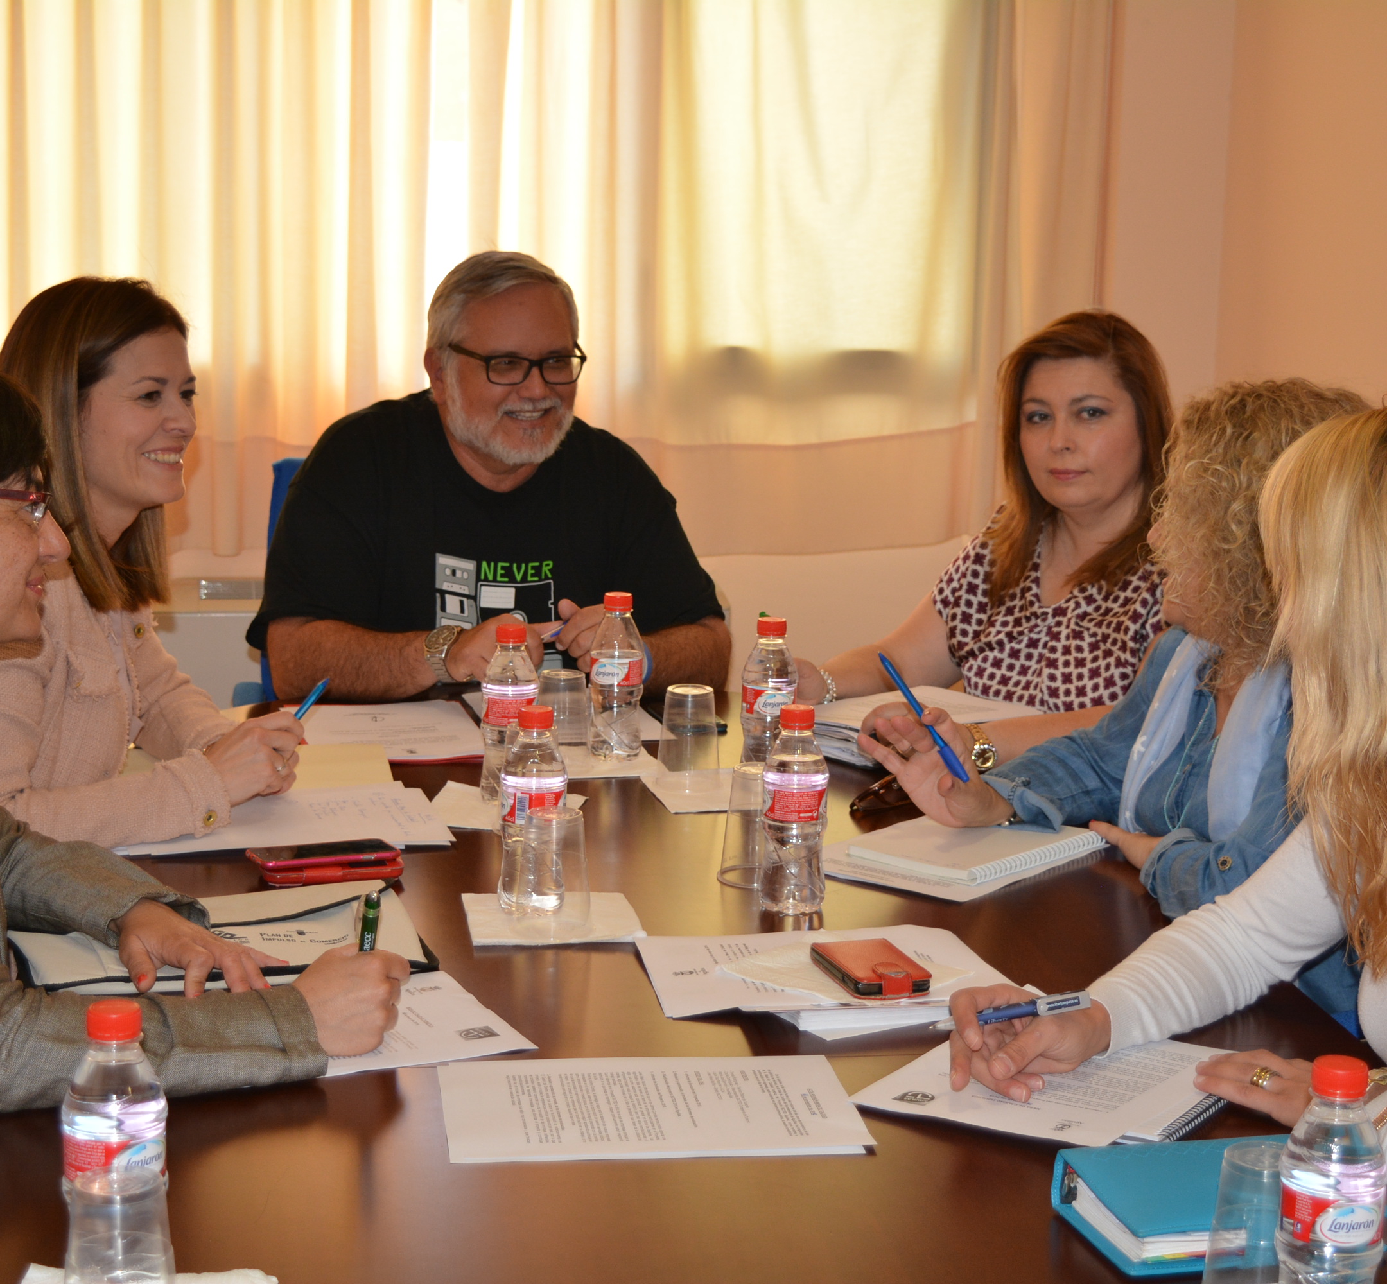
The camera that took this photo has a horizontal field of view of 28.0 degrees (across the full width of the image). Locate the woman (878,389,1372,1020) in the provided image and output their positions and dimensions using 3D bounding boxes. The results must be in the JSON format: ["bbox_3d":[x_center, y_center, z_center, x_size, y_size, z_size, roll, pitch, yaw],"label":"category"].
[{"bbox_3d":[0.467,0.359,2.740,0.680,1.220,0.560,-4,11,-29],"label":"woman"}]

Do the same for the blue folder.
[{"bbox_3d":[0.345,0.367,1.819,0.180,0.034,0.138,-1,10,-15],"label":"blue folder"}]

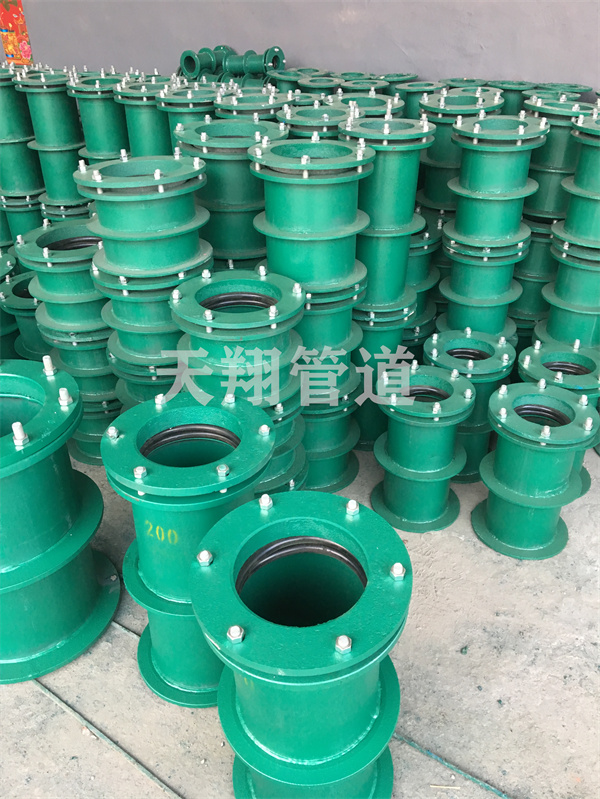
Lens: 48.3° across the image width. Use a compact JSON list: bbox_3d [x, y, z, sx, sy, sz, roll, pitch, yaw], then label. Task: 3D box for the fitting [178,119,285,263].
[{"bbox_3d":[-0.192,-0.637,2.016,0.334,0.332,0.334,-2,33,0],"label":"fitting"}]

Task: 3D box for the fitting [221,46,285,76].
[{"bbox_3d":[-0.264,-1.964,3.892,0.362,0.158,0.158,24,40,33],"label":"fitting"}]

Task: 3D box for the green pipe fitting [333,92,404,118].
[{"bbox_3d":[0.231,-0.921,2.450,0.287,0.360,0.287,-1,33,0],"label":"green pipe fitting"}]

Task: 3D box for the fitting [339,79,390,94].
[{"bbox_3d":[0.306,-1.322,3.191,0.226,0.330,0.226,-1,33,0],"label":"fitting"}]

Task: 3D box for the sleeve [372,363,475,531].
[{"bbox_3d":[0.382,0.143,2.115,0.291,0.475,0.291,-1,32,0],"label":"sleeve"}]

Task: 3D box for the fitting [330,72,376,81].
[{"bbox_3d":[0.267,-1.451,3.388,0.226,0.330,0.226,-1,33,0],"label":"fitting"}]

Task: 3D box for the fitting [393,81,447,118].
[{"bbox_3d":[0.542,-1.254,3.068,0.226,0.330,0.226,-1,33,0],"label":"fitting"}]

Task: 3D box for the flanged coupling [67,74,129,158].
[{"bbox_3d":[-0.825,-1.116,2.948,0.285,0.515,0.285,-2,33,0],"label":"flanged coupling"}]

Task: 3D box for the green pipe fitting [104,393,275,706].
[{"bbox_3d":[-0.241,0.358,1.606,0.369,0.682,0.369,-1,31,0],"label":"green pipe fitting"}]

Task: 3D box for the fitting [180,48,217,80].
[{"bbox_3d":[-0.563,-2.084,4.138,0.156,0.156,0.328,20,38,31],"label":"fitting"}]

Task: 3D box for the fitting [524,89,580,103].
[{"bbox_3d":[1.026,-1.101,2.814,0.226,0.330,0.226,-1,33,0],"label":"fitting"}]

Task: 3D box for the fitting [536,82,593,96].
[{"bbox_3d":[0.982,-1.002,2.570,0.195,0.360,0.195,-2,33,0],"label":"fitting"}]

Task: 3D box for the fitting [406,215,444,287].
[{"bbox_3d":[0.328,-0.437,2.313,0.325,0.335,0.325,-2,33,0],"label":"fitting"}]

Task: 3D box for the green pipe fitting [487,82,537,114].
[{"bbox_3d":[0.972,-1.296,3.143,0.226,0.330,0.226,-1,33,0],"label":"green pipe fitting"}]

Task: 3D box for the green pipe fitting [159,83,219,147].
[{"bbox_3d":[-0.402,-1.031,2.636,0.287,0.360,0.287,-1,33,0],"label":"green pipe fitting"}]

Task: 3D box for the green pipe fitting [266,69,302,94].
[{"bbox_3d":[-0.052,-1.364,3.237,0.195,0.360,0.195,-2,33,0],"label":"green pipe fitting"}]

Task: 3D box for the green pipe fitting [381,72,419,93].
[{"bbox_3d":[0.414,-1.230,2.962,0.195,0.360,0.195,-2,33,0],"label":"green pipe fitting"}]

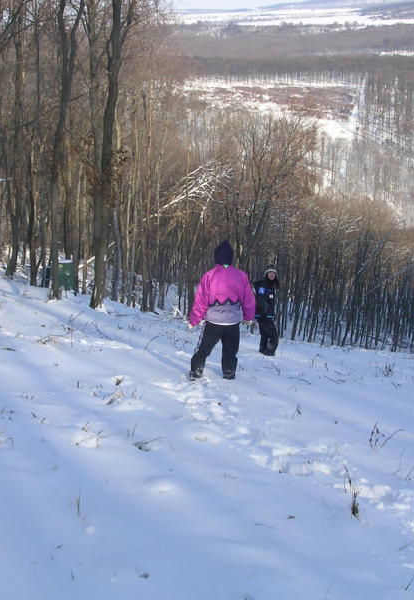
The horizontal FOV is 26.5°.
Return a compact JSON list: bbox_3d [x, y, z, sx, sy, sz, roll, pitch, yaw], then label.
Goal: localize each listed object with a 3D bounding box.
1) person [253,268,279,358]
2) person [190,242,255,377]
[{"bbox_3d":[0.966,0.181,14.250,0.480,1.580,0.400,-7,19,-21],"label":"person"},{"bbox_3d":[0.173,0.124,9.810,0.740,1.630,0.450,1,18,4],"label":"person"}]

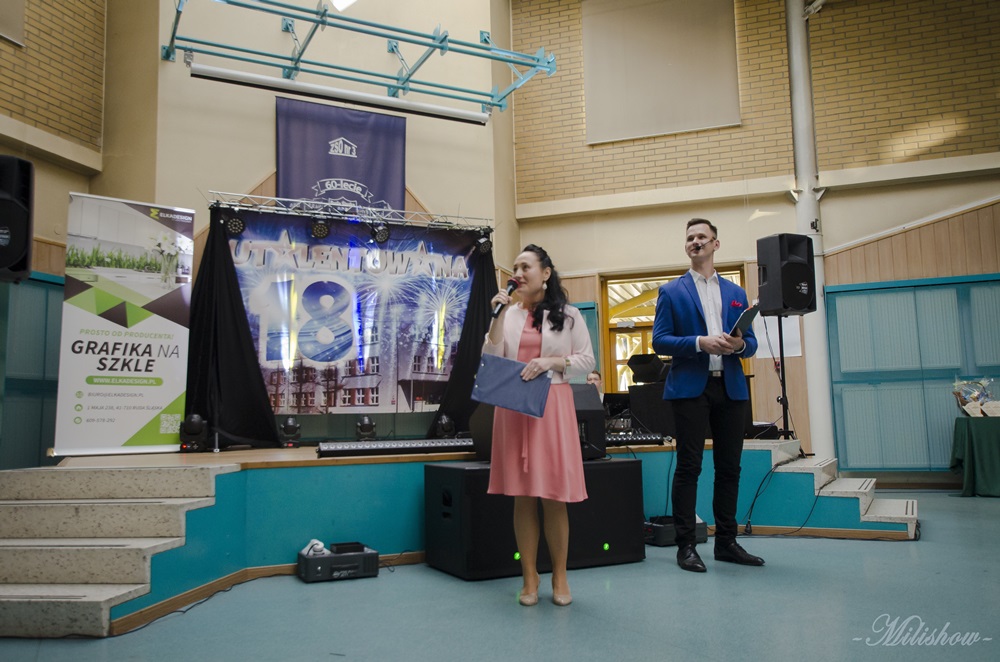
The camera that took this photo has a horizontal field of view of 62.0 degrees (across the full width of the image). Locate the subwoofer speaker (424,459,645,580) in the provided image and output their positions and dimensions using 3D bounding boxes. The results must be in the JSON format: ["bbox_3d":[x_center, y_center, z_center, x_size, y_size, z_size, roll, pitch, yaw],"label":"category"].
[{"bbox_3d":[0.181,1.021,4.710,1.092,0.545,0.620,2,-7,-26],"label":"subwoofer speaker"}]

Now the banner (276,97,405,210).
[{"bbox_3d":[-1.662,-1.608,8.827,1.432,1.600,0.050,2,-7,-28],"label":"banner"}]

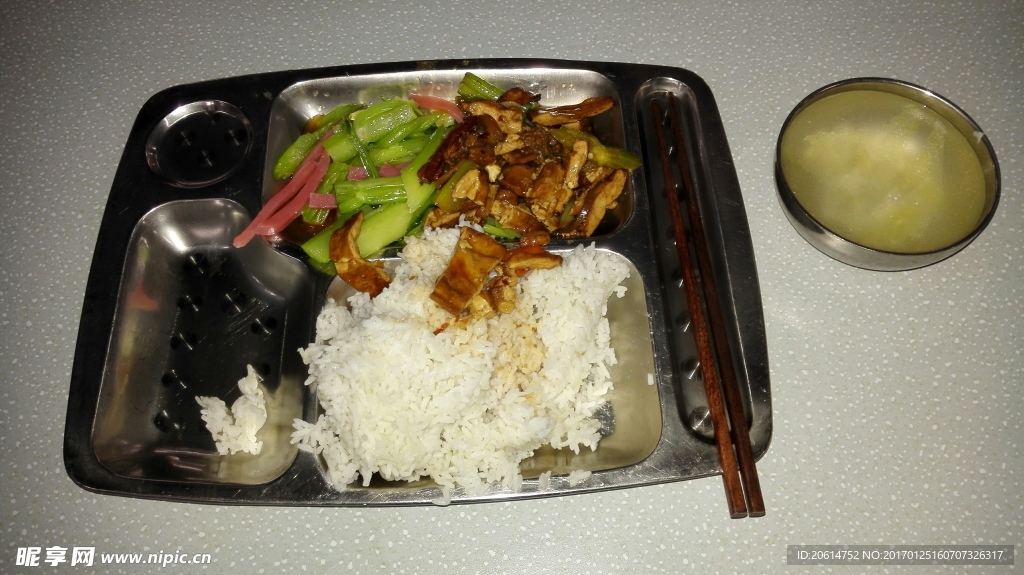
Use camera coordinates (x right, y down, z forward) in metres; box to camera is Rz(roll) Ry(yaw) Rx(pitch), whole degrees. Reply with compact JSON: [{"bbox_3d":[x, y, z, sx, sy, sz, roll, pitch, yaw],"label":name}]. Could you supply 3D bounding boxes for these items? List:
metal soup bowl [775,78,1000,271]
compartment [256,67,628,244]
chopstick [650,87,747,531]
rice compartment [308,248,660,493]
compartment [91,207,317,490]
[{"bbox_3d":[0.199,-0.056,0.425,0.113,0.048,0.113,0,65,1],"label":"metal soup bowl"},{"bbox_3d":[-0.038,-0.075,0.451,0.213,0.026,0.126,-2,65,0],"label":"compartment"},{"bbox_3d":[0.096,-0.005,0.409,0.008,0.007,0.252,-4,62,-1],"label":"chopstick"},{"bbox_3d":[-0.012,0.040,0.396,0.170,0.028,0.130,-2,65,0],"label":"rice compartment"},{"bbox_3d":[-0.157,0.027,0.408,0.106,0.021,0.162,-2,65,0],"label":"compartment"}]

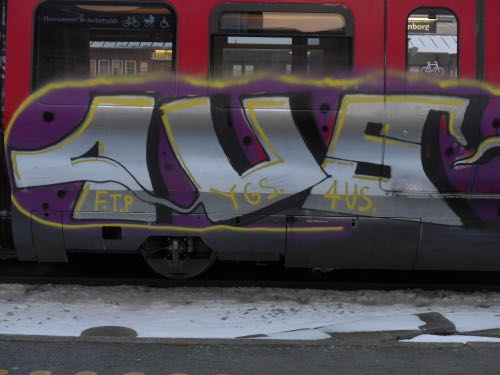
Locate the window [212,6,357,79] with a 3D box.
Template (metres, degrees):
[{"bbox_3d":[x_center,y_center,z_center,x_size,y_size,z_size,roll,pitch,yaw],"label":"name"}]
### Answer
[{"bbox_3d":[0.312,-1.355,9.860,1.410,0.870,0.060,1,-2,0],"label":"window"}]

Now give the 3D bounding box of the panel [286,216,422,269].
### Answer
[{"bbox_3d":[1.011,0.553,10.070,1.310,0.560,0.060,1,22,0],"label":"panel"}]

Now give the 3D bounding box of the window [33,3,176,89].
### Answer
[{"bbox_3d":[-1.414,-1.355,9.860,1.400,0.930,0.060,1,-2,0],"label":"window"}]

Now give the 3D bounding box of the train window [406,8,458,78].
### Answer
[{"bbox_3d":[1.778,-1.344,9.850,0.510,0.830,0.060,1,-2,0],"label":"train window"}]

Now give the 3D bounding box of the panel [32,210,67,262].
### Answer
[{"bbox_3d":[-1.989,0.493,10.080,0.300,0.560,0.060,1,22,0],"label":"panel"}]

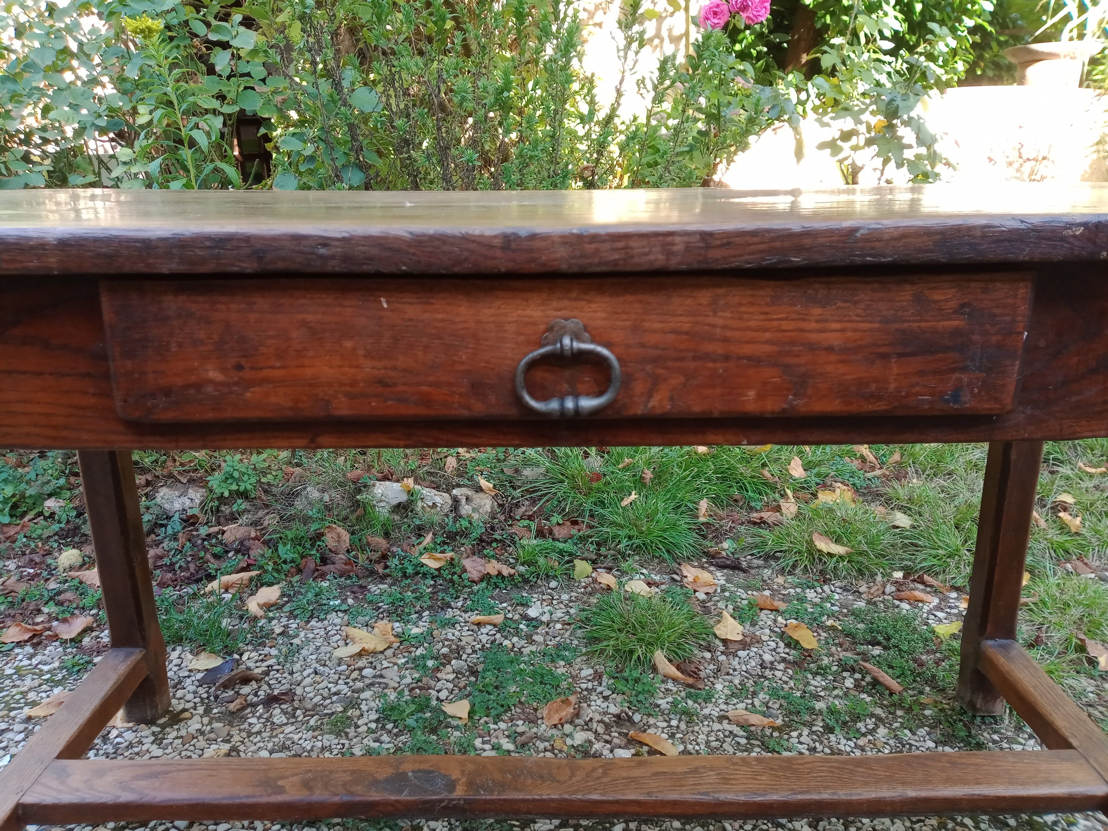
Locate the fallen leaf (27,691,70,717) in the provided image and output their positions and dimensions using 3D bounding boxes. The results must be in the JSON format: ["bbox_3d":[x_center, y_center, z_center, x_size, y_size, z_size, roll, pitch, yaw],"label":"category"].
[{"bbox_3d":[-0.765,0.437,1.313,0.042,0.016,0.078,12,20,36],"label":"fallen leaf"}]

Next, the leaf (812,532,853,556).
[{"bbox_3d":[0.561,0.260,1.742,0.085,0.028,0.040,8,18,27],"label":"leaf"}]

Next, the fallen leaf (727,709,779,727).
[{"bbox_3d":[0.290,0.440,1.258,0.077,0.017,0.034,4,17,15],"label":"fallen leaf"}]

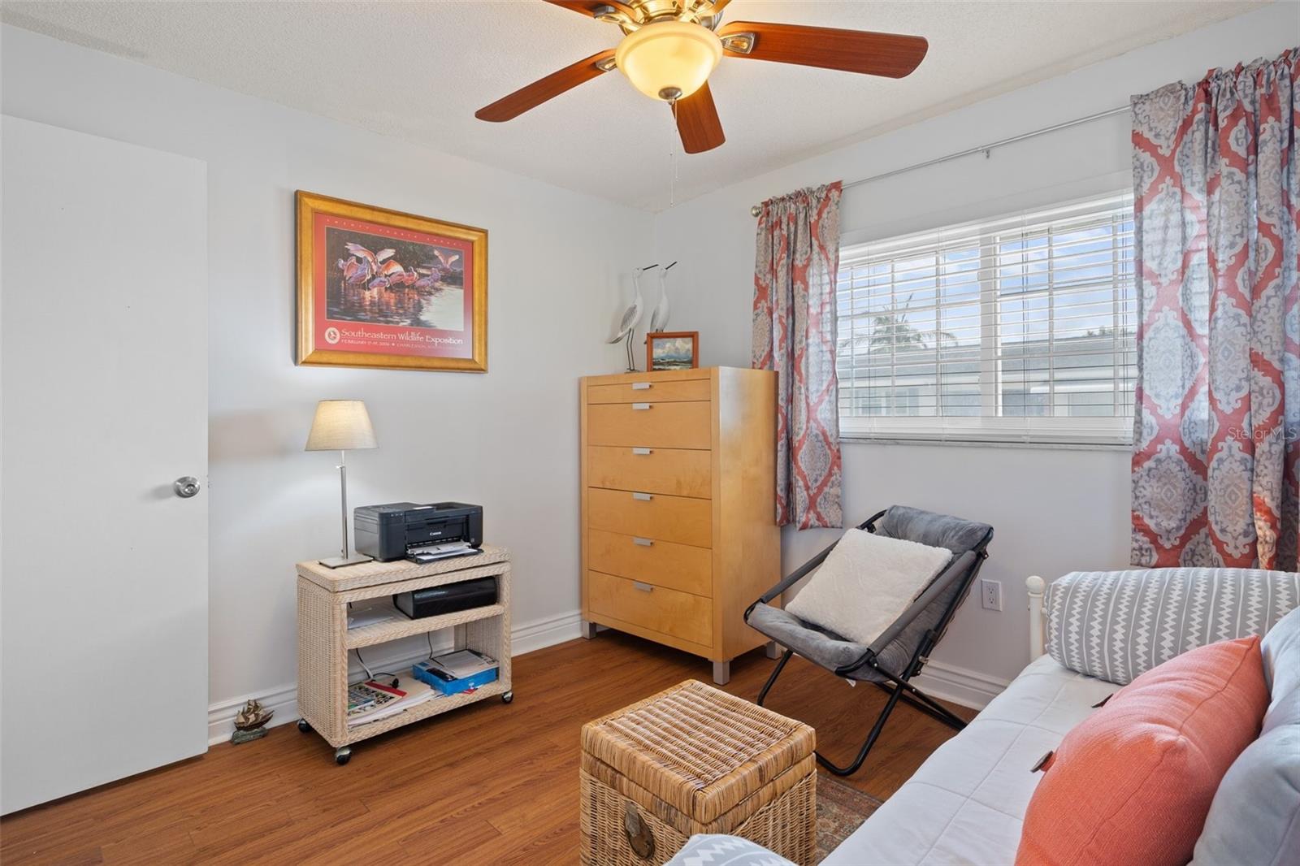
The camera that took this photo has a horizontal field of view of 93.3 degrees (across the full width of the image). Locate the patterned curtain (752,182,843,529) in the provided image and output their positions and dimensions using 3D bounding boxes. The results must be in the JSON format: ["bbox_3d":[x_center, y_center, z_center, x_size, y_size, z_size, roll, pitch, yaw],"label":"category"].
[{"bbox_3d":[0.700,-0.337,2.962,0.100,1.610,0.510,-2,2,-43],"label":"patterned curtain"}]

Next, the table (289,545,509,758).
[{"bbox_3d":[-0.942,0.799,2.404,0.395,0.636,0.685,1,2,44],"label":"table"}]

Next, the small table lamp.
[{"bbox_3d":[-1.148,0.179,2.292,0.240,0.610,0.240,-2,2,-43],"label":"small table lamp"}]

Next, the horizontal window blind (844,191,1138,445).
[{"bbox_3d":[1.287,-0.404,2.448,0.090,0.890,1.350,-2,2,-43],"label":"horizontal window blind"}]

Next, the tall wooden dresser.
[{"bbox_3d":[0.132,0.399,3.144,0.931,1.391,0.466,1,2,44],"label":"tall wooden dresser"}]

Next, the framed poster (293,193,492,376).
[{"bbox_3d":[-1.048,-0.600,2.599,0.800,0.670,0.030,-2,2,-43],"label":"framed poster"}]

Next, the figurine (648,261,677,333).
[{"bbox_3d":[0.056,-0.593,3.227,0.100,0.570,0.220,-1,2,-38],"label":"figurine"}]

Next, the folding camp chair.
[{"bbox_3d":[0.849,0.719,2.381,0.740,0.790,0.580,-1,2,-20],"label":"folding camp chair"}]

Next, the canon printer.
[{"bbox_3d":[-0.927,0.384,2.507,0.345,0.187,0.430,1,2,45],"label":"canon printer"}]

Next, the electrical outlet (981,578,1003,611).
[{"bbox_3d":[1.339,0.638,2.401,0.012,0.116,0.071,-2,2,-43],"label":"electrical outlet"}]

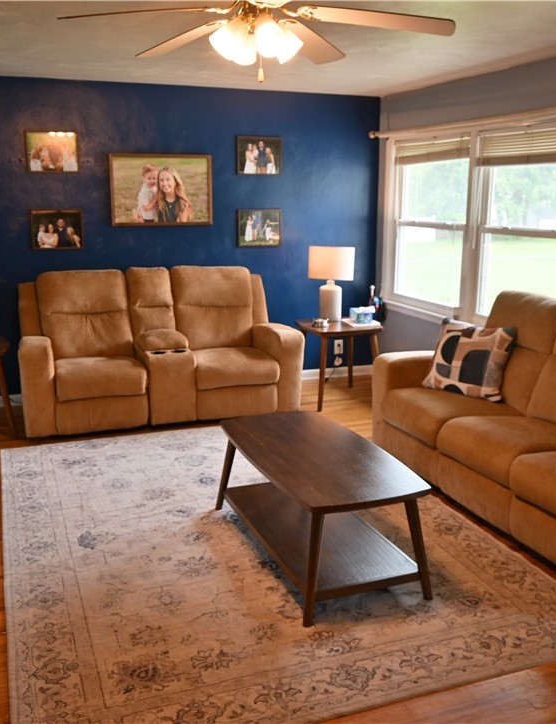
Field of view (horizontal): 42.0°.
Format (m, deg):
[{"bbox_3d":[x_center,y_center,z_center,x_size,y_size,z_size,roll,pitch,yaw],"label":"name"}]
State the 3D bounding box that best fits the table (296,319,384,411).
[{"bbox_3d":[0.474,0.002,5.827,0.576,0.615,0.576,-5,14,-20],"label":"table"}]

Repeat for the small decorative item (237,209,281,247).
[{"bbox_3d":[-0.145,-1.113,6.019,0.371,0.304,0.022,-5,14,-20],"label":"small decorative item"}]

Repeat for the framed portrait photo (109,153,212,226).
[{"bbox_3d":[-0.909,-1.350,5.703,0.802,0.543,0.030,-5,14,-20],"label":"framed portrait photo"}]

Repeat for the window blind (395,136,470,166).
[{"bbox_3d":[1.185,-1.635,5.594,0.050,0.186,1.051,-5,14,-20],"label":"window blind"}]

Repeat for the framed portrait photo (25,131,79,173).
[{"bbox_3d":[-1.669,-1.551,5.359,0.370,0.295,0.030,-5,14,-20],"label":"framed portrait photo"}]

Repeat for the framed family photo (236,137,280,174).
[{"bbox_3d":[-0.144,-1.670,5.884,0.371,0.304,0.022,-5,14,-20],"label":"framed family photo"}]

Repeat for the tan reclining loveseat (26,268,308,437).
[{"bbox_3d":[-0.916,-0.151,5.509,1.990,1.050,0.900,-5,14,-20],"label":"tan reclining loveseat"}]

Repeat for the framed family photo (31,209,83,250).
[{"bbox_3d":[-1.671,-1.004,5.489,0.374,0.300,0.030,-5,14,-20],"label":"framed family photo"}]

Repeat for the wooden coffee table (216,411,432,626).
[{"bbox_3d":[0.162,0.645,3.381,0.581,0.486,1.169,-5,15,-21],"label":"wooden coffee table"}]

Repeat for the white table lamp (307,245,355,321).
[{"bbox_3d":[0.432,-0.629,5.840,0.415,0.592,0.415,0,13,0],"label":"white table lamp"}]

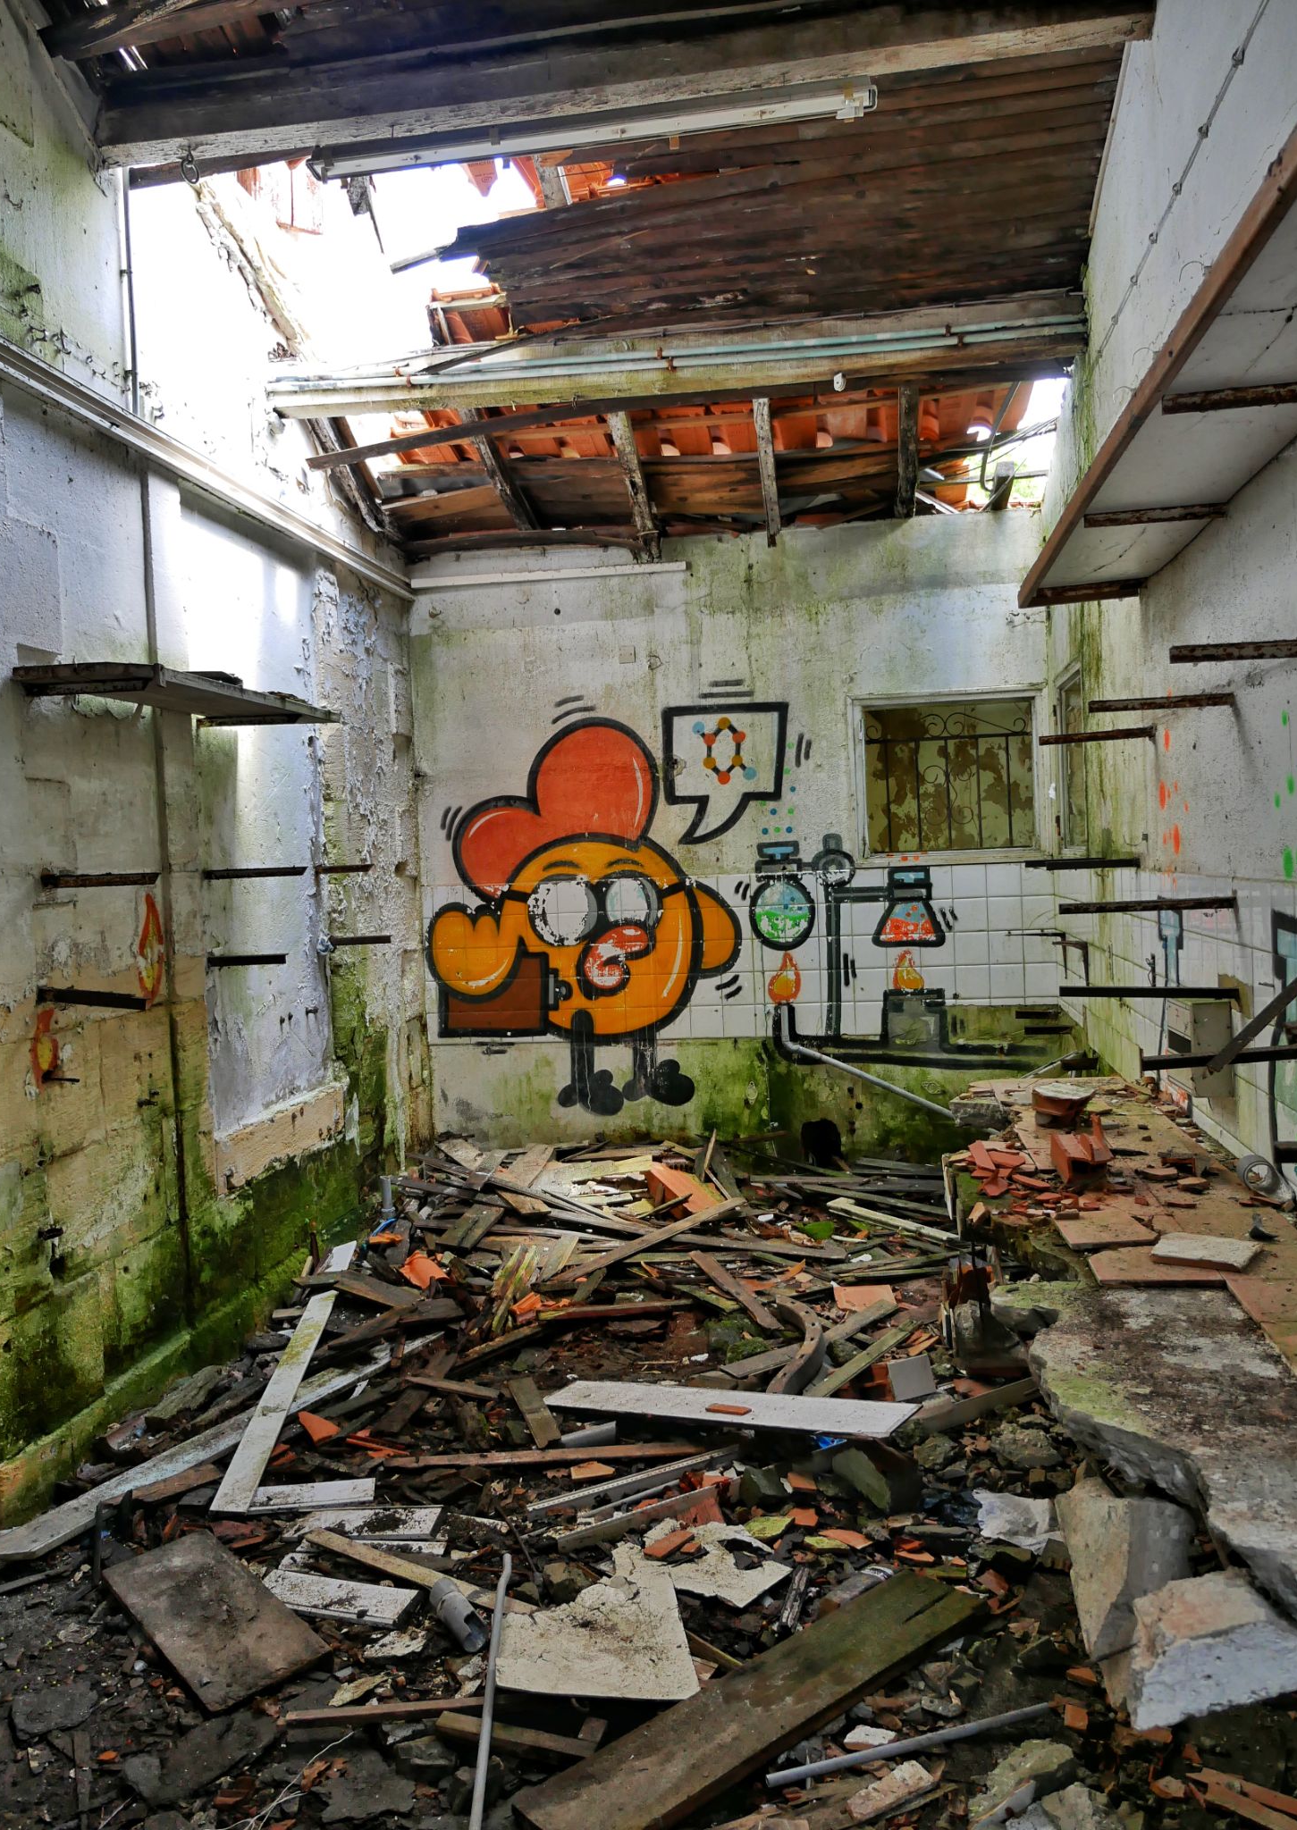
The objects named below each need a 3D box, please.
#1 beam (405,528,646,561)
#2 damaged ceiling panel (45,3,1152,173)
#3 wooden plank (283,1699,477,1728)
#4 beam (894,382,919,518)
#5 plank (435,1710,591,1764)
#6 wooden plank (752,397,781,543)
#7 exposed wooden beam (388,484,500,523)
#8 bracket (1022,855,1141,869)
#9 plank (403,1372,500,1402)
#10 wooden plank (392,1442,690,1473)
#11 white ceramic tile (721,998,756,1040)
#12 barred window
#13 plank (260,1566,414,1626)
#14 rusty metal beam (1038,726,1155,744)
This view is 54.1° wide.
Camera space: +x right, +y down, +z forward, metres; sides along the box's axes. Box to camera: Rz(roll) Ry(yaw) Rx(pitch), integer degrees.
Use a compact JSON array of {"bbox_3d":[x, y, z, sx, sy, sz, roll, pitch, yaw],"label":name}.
[{"bbox_3d":[-0.571,-1.719,5.895,1.121,0.100,0.070,2,3,8],"label":"beam"},{"bbox_3d":[-0.136,-2.378,3.542,2.915,0.180,0.110,-2,3,7],"label":"damaged ceiling panel"},{"bbox_3d":[-0.461,1.421,2.257,0.360,0.018,0.022,-2,3,-4],"label":"wooden plank"},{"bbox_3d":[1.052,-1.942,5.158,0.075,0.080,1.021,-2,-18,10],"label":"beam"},{"bbox_3d":[-0.221,1.408,2.163,0.300,0.021,0.040,-1,3,19],"label":"plank"},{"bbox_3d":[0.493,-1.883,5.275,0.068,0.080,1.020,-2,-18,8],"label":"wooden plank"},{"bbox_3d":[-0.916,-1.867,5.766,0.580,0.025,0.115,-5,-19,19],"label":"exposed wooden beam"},{"bbox_3d":[1.296,-0.153,3.810,0.332,0.030,0.030,0,3,17],"label":"bracket"},{"bbox_3d":[-0.565,1.342,3.587,0.315,0.017,0.034,-1,3,24],"label":"plank"},{"bbox_3d":[-0.259,1.370,3.204,0.810,0.020,0.036,-2,2,0],"label":"wooden plank"},{"bbox_3d":[0.424,0.494,5.888,0.150,0.150,0.010,-2,2,8],"label":"white ceramic tile"},{"bbox_3d":[1.358,-0.625,5.736,0.757,0.695,0.090,-2,2,8],"label":"barred window"},{"bbox_3d":[-0.654,1.418,2.631,0.343,0.018,0.108,-2,3,17],"label":"plank"},{"bbox_3d":[1.252,-0.499,3.555,0.306,0.028,0.028,-2,3,14],"label":"rusty metal beam"}]

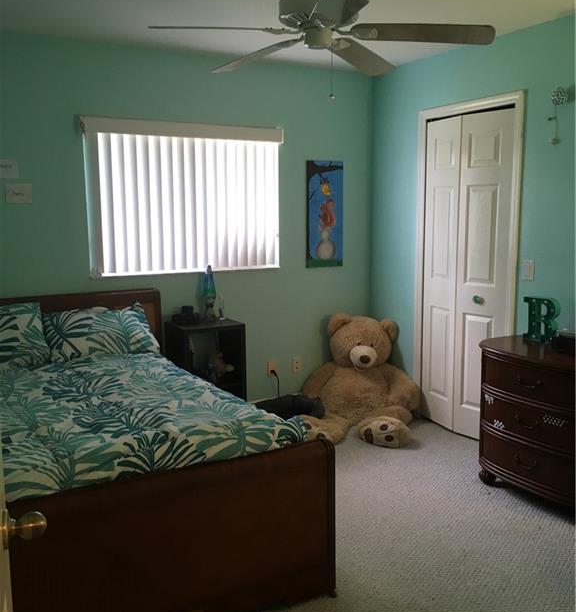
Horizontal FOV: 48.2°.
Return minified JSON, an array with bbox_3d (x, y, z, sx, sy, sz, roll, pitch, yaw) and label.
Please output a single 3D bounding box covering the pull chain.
[{"bbox_3d":[0.171,-0.901,2.495,0.017,0.185,0.017,-5,9,-28],"label":"pull chain"}]

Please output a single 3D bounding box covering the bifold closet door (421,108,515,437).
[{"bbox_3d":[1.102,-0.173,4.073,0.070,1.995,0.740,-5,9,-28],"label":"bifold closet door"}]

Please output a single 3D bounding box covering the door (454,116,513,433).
[{"bbox_3d":[1.188,-0.151,3.914,0.038,1.995,0.372,-6,10,-34],"label":"door"}]

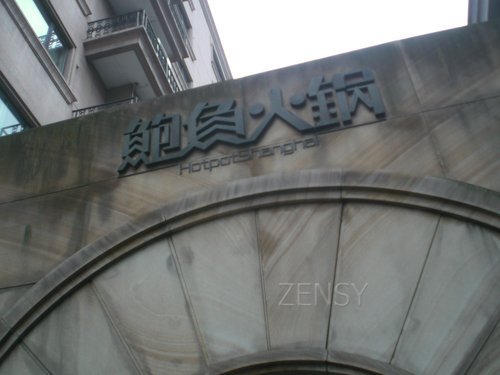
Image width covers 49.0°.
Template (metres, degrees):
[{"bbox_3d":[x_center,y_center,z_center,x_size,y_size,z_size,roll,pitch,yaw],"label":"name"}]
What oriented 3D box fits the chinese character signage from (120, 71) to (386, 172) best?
[{"bbox_3d":[-0.032,-0.437,3.718,1.804,0.554,0.055,-11,-39,9],"label":"chinese character signage"}]

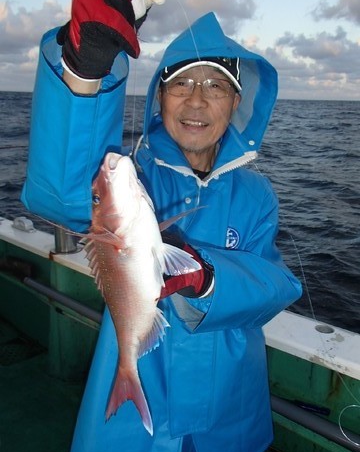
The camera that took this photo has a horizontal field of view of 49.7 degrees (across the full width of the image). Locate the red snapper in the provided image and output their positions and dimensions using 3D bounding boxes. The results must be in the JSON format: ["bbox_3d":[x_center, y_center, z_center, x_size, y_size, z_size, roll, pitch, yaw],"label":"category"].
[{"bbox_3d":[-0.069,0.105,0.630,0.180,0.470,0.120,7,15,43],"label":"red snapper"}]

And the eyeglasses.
[{"bbox_3d":[0.045,-0.275,0.801,0.138,0.042,0.140,5,12,7],"label":"eyeglasses"}]

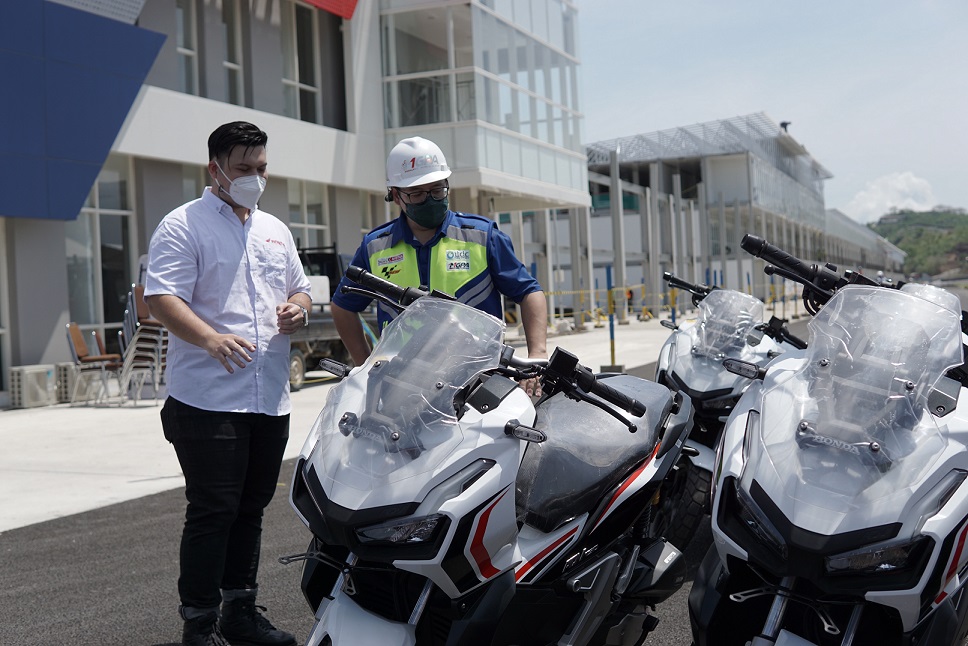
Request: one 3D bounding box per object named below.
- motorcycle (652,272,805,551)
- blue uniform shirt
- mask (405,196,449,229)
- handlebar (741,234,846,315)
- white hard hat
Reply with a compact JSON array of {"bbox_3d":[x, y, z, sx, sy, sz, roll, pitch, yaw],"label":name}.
[{"bbox_3d":[1.125,0.367,5.520,0.780,1.160,1.940,7,5,23],"label":"motorcycle"},{"bbox_3d":[-0.147,-0.046,3.750,0.620,0.600,0.320,-3,8,3],"label":"blue uniform shirt"},{"bbox_3d":[-0.176,-0.338,3.700,0.138,0.115,0.085,-9,19,-26],"label":"mask"},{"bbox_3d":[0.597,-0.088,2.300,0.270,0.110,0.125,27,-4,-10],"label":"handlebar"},{"bbox_3d":[-0.205,-0.501,3.790,0.210,0.155,0.260,-8,17,-22],"label":"white hard hat"}]

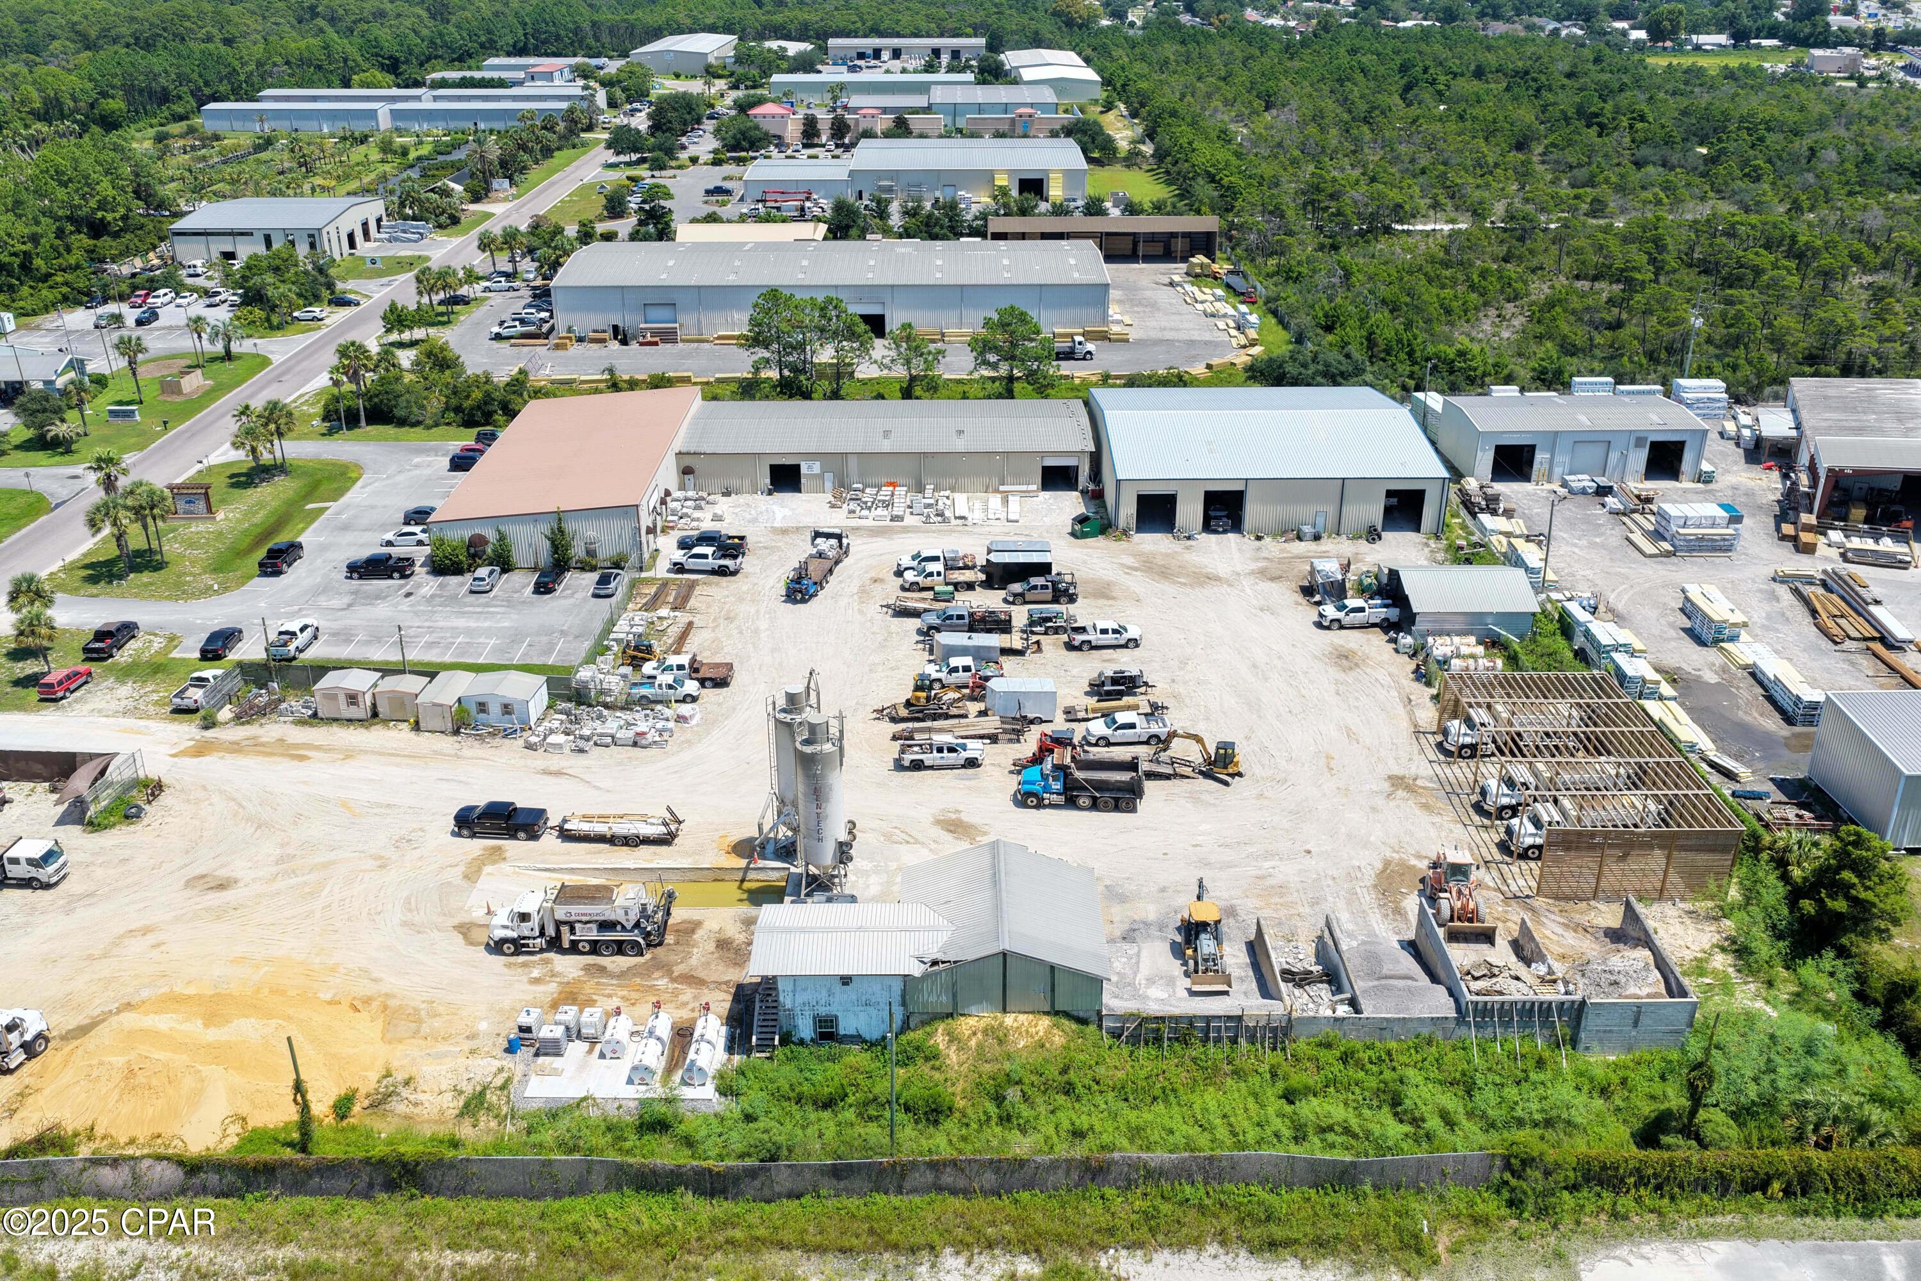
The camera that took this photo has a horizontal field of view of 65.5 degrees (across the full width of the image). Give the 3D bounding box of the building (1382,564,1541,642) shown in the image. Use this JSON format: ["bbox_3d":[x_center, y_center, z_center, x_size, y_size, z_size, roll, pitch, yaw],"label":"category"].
[{"bbox_3d":[40.273,-3.507,120.759,9.900,4.500,9.150,0,26,0],"label":"building"}]

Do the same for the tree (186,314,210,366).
[{"bbox_3d":[-95.139,-37.638,186.926,2.970,6.732,2.970,0,26,0],"label":"tree"}]

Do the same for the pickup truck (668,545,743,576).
[{"bbox_3d":[-22.250,-7.092,131.421,6.250,1.980,2.050,4,26,8],"label":"pickup truck"}]

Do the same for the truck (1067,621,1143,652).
[{"bbox_3d":[11.282,-0.506,116.922,5.850,1.880,2.000,-3,26,-5],"label":"truck"}]

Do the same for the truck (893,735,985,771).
[{"bbox_3d":[-1.356,7.424,100.899,5.850,1.880,2.000,-2,26,-3],"label":"truck"}]

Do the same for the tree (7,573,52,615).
[{"bbox_3d":[-71.102,-2.267,115.304,3.800,6.600,3.800,0,26,0],"label":"tree"}]

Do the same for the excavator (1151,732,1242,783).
[{"bbox_3d":[16.170,7.608,101.045,6.300,3.050,2.600,6,26,13],"label":"excavator"}]

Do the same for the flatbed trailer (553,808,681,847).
[{"bbox_3d":[-21.400,11.443,93.900,7.800,1.850,2.400,2,26,4],"label":"flatbed trailer"}]

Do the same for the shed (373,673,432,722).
[{"bbox_3d":[-40.570,4.072,109.165,3.300,2.380,2.700,1,26,3],"label":"shed"}]

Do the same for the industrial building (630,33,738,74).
[{"bbox_3d":[-97.530,-210.695,535.719,26.400,7.700,70.000,0,26,0],"label":"industrial building"}]

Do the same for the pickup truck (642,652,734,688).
[{"bbox_3d":[-20.750,2.183,113.472,6.750,2.050,2.350,1,26,2],"label":"pickup truck"}]

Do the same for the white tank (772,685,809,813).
[{"bbox_3d":[-9.576,6.662,88.439,2.550,8.900,2.550,0,26,0],"label":"white tank"}]

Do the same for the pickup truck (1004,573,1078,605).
[{"bbox_3d":[6.848,-4.363,125.612,5.900,2.100,2.050,0,26,0],"label":"pickup truck"}]

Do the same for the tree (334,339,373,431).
[{"bbox_3d":[-65.924,-27.986,163.722,4.200,9.800,4.200,0,26,0],"label":"tree"}]

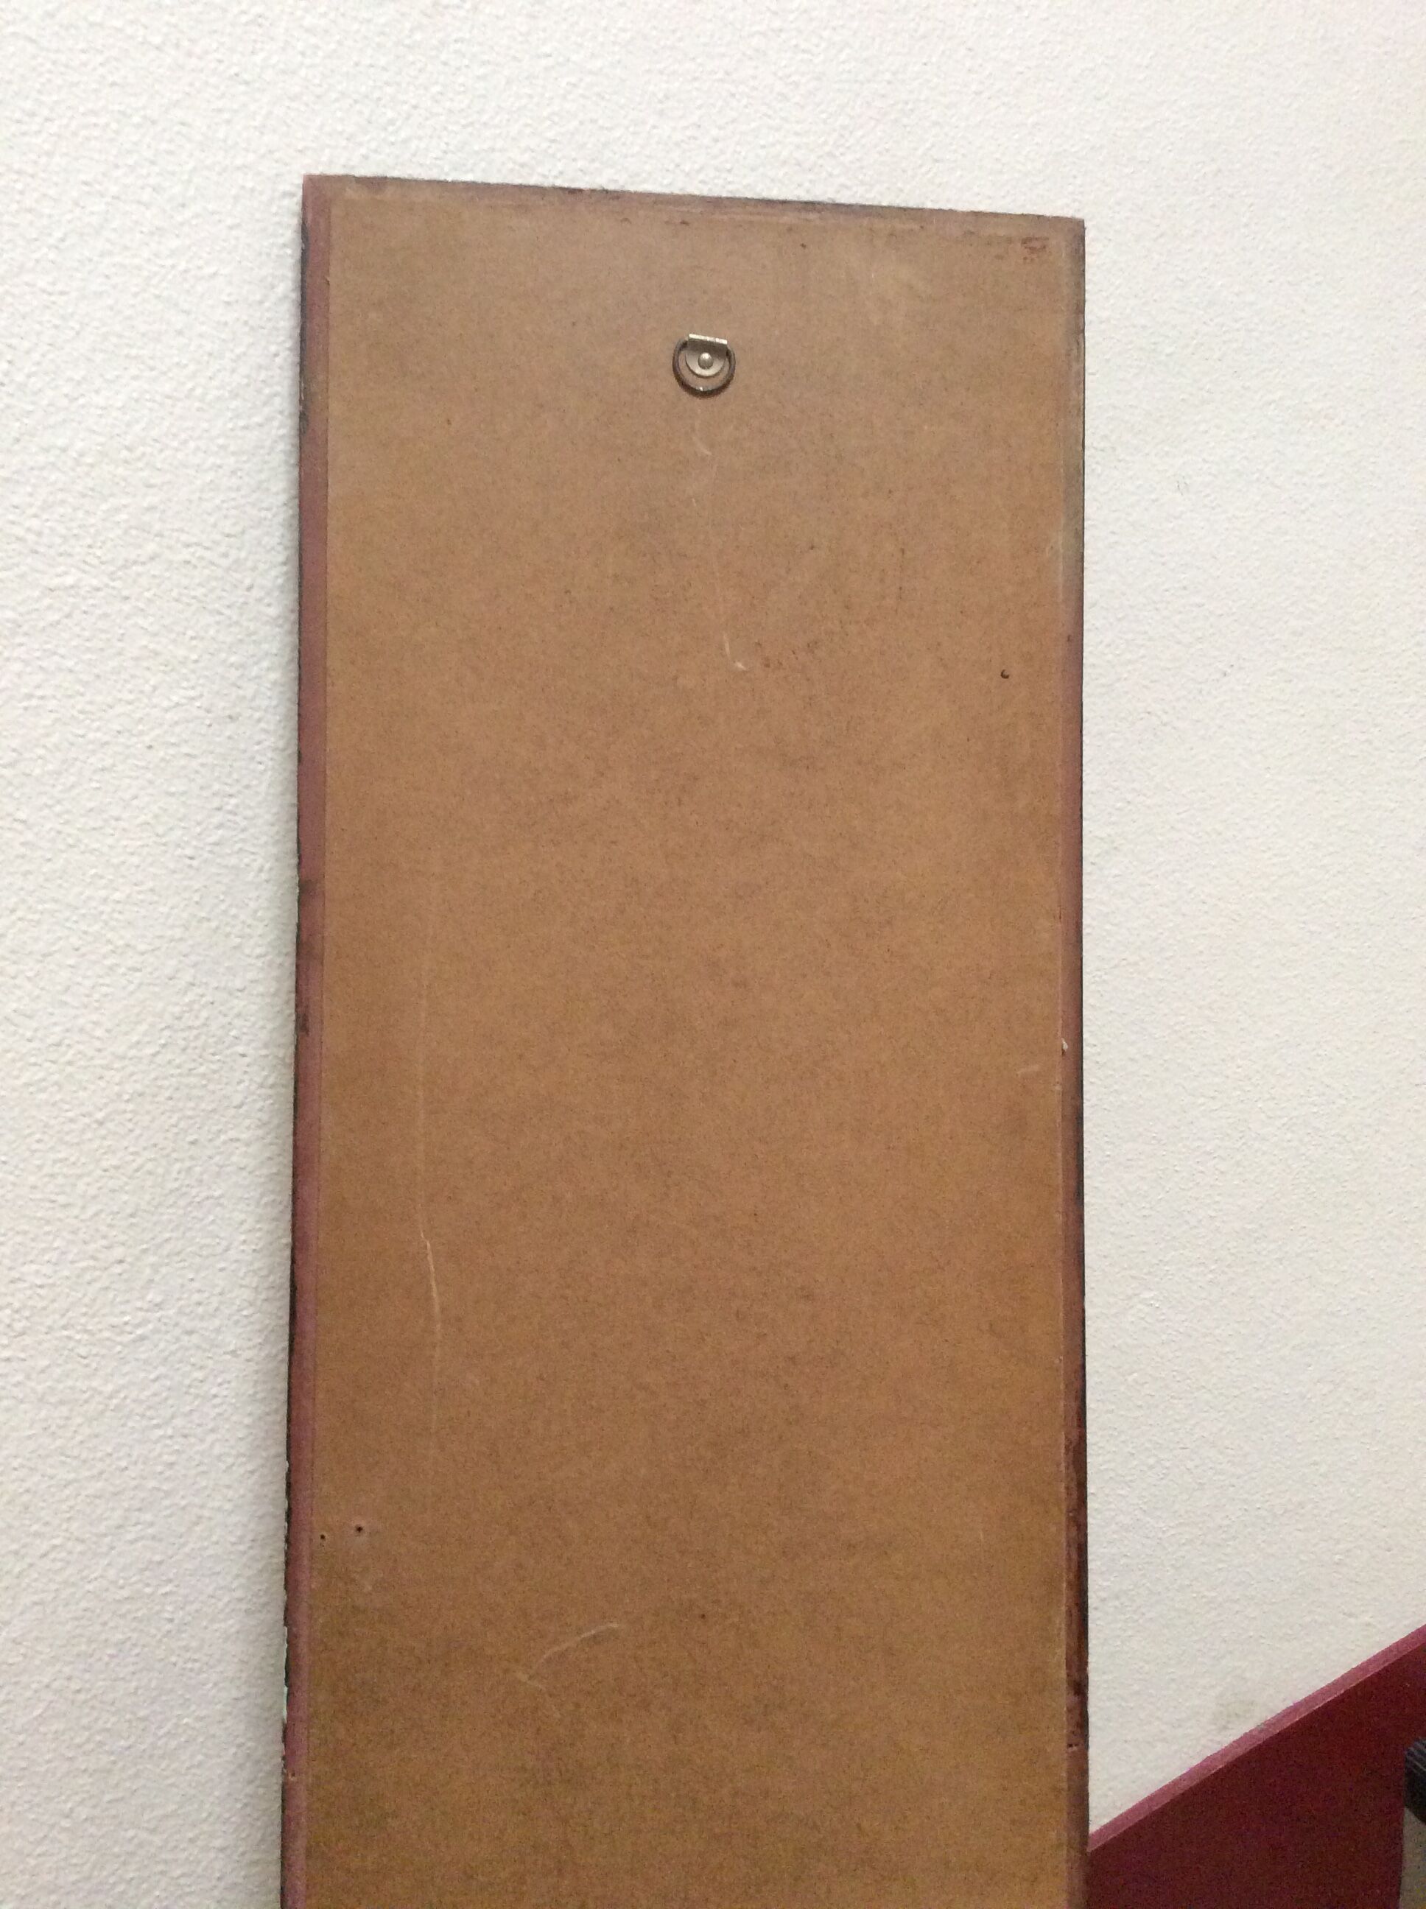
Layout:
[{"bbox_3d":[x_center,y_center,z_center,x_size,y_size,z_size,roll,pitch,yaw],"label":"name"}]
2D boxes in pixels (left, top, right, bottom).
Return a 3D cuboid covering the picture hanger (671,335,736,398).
[{"bbox_3d":[-0.004,-0.242,0.725,0.025,0.025,0.005,6,-3,-6],"label":"picture hanger"}]

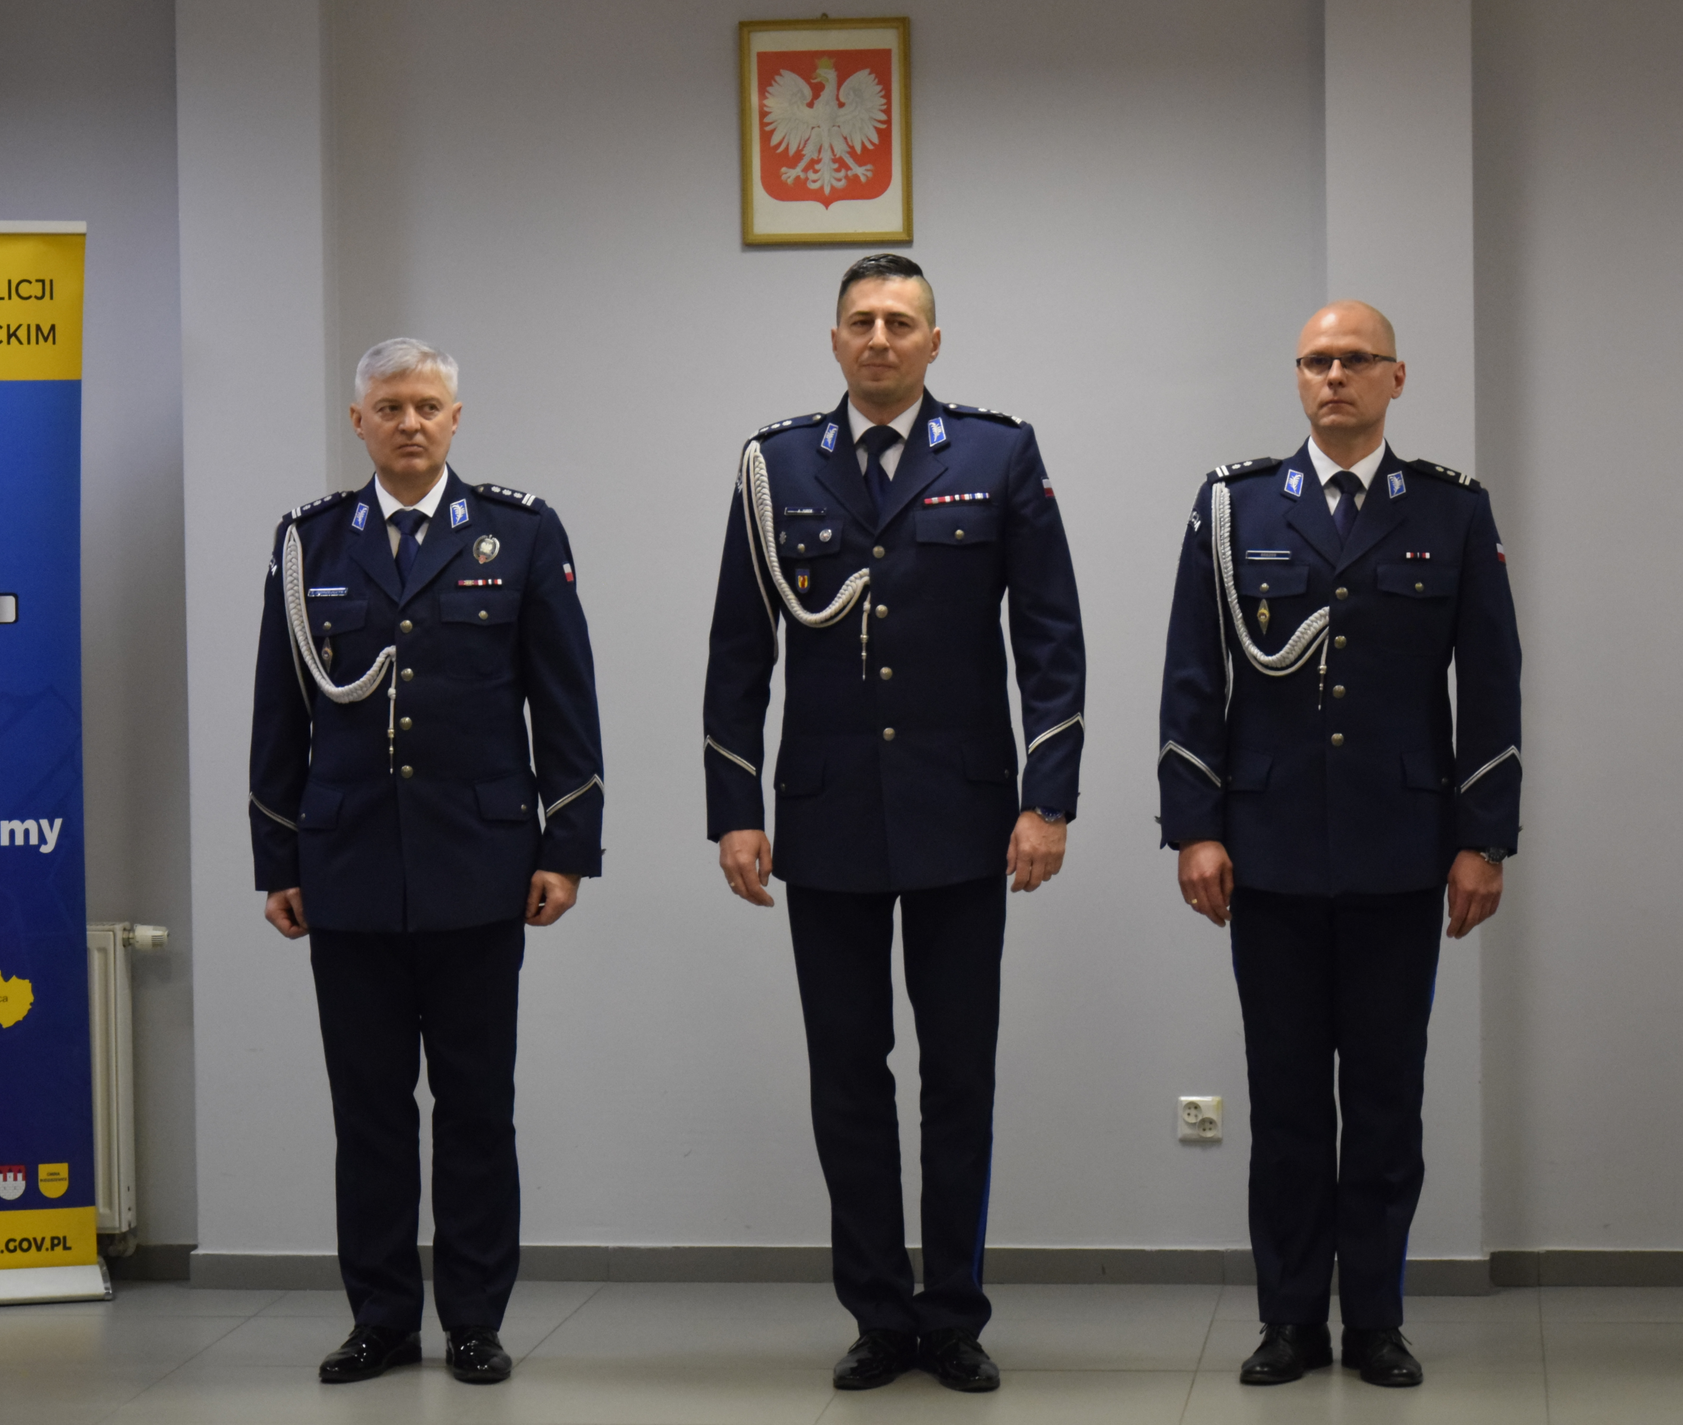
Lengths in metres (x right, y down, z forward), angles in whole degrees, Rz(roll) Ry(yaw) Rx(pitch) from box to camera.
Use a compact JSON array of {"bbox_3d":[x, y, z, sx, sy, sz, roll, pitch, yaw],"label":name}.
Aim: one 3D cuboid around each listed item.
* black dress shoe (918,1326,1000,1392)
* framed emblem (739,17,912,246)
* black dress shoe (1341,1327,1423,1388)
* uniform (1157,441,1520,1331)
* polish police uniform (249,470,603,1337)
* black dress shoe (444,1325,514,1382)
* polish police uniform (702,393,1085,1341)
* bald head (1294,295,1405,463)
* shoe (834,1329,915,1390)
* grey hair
[{"bbox_3d":[0.205,1.096,9.532,0.107,0.110,0.300,-1,2,-13],"label":"black dress shoe"},{"bbox_3d":[-0.027,-1.115,10.609,0.328,0.428,0.025,0,2,7],"label":"framed emblem"},{"bbox_3d":[0.932,1.087,9.531,0.107,0.110,0.300,-1,2,-11],"label":"black dress shoe"},{"bbox_3d":[0.858,0.304,9.524,0.620,1.549,0.330,0,2,8],"label":"uniform"},{"bbox_3d":[-0.725,0.338,9.670,0.610,1.526,0.330,0,2,9],"label":"polish police uniform"},{"bbox_3d":[-0.640,1.101,9.686,0.107,0.110,0.300,-1,2,-11],"label":"black dress shoe"},{"bbox_3d":[0.091,0.273,9.542,0.650,1.651,0.330,0,2,8],"label":"polish police uniform"},{"bbox_3d":[0.869,-0.564,9.438,0.175,0.285,0.230,0,2,18],"label":"bald head"},{"bbox_3d":[0.060,1.097,9.563,0.107,0.110,0.300,0,2,18],"label":"shoe"},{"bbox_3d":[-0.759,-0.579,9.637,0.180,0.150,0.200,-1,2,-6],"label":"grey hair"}]

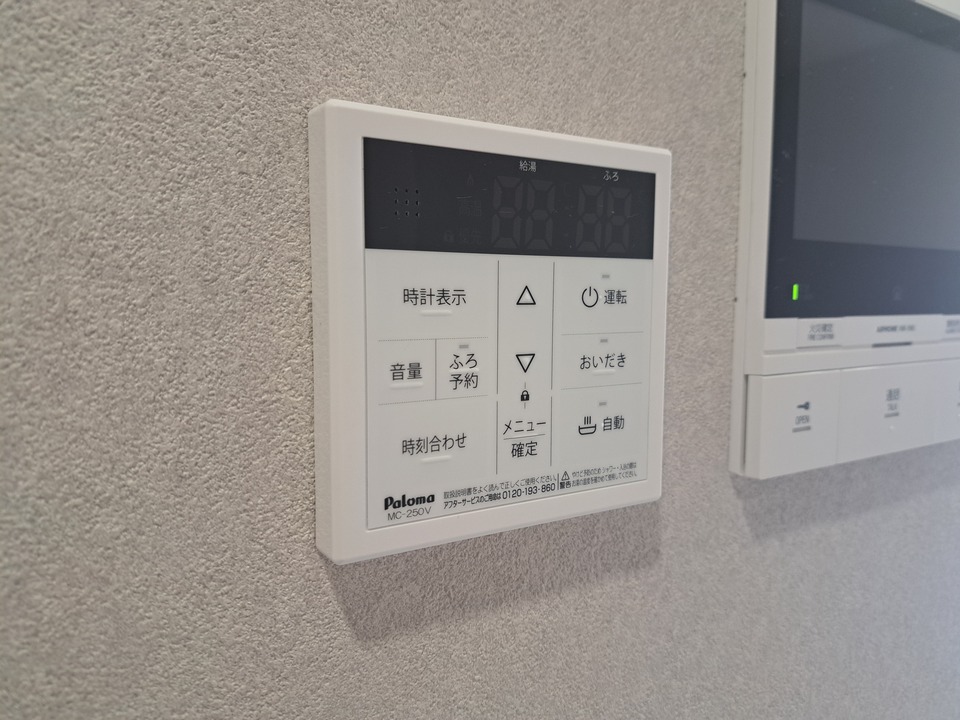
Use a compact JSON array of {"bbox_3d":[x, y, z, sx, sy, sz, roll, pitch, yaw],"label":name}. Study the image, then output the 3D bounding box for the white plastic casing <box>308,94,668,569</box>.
[{"bbox_3d":[0.010,-0.008,0.204,0.119,0.120,0.017,-3,7,-30],"label":"white plastic casing"}]

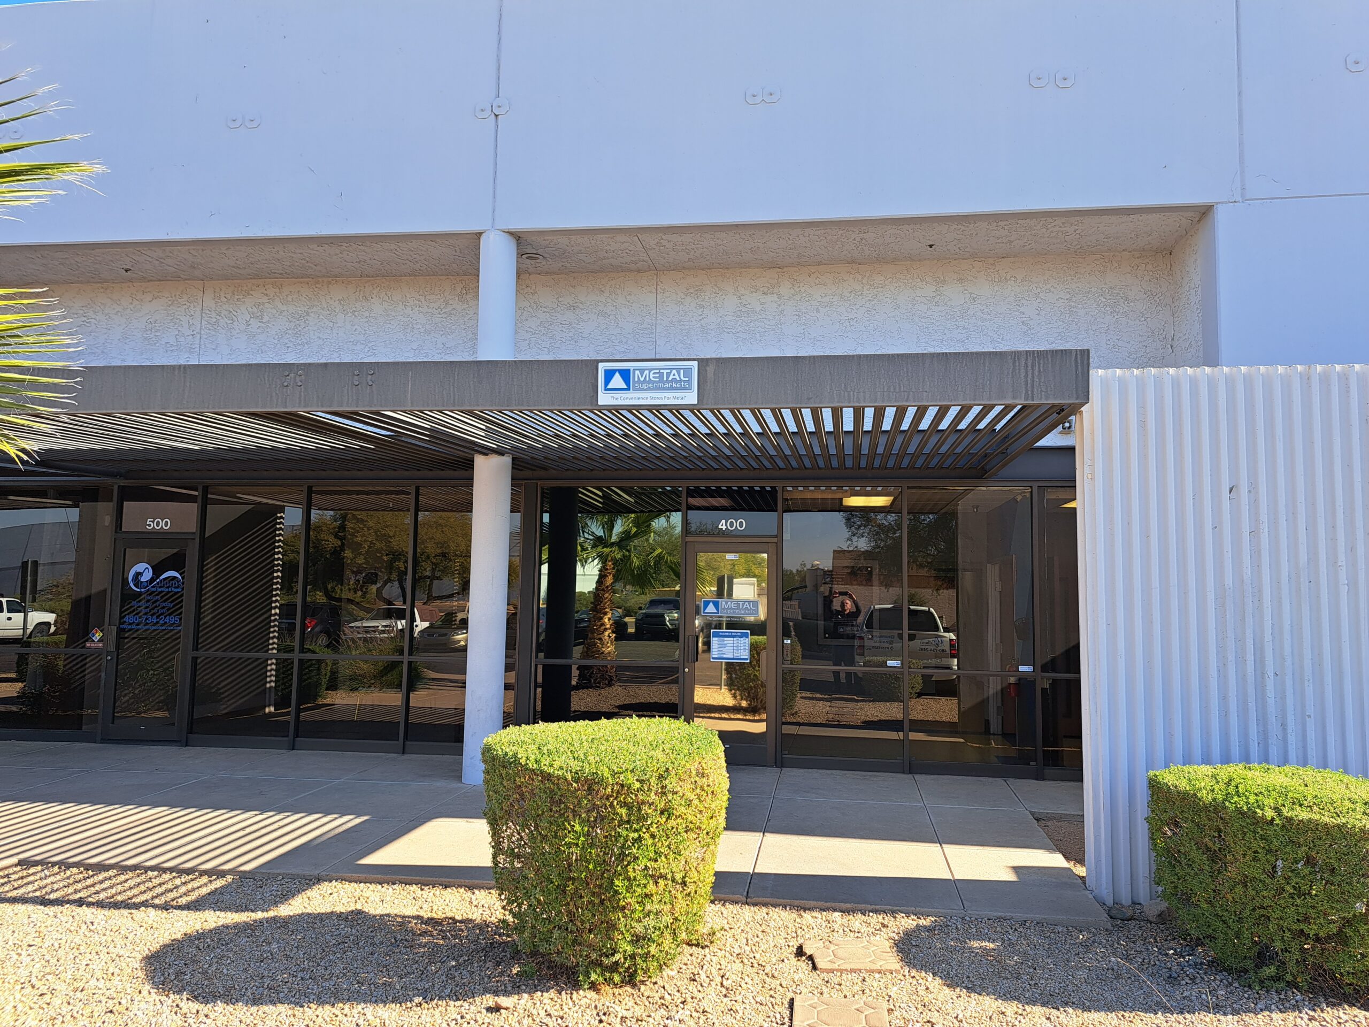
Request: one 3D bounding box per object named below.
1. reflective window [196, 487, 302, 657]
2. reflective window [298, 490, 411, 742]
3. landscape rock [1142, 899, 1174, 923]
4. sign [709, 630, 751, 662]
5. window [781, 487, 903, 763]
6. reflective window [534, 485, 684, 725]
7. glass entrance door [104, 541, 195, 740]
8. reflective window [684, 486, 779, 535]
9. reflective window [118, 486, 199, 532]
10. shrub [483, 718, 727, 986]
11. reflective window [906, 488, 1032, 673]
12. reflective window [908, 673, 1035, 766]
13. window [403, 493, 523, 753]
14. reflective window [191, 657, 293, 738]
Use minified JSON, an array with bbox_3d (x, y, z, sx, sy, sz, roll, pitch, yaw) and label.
[{"bbox_3d":[-4.560,0.611,9.974,1.116,1.772,0.060,0,-5,8],"label":"reflective window"},{"bbox_3d":[-3.410,1.041,9.845,1.154,2.641,0.060,0,-5,8],"label":"reflective window"},{"bbox_3d":[2.584,2.157,5.171,0.169,0.100,0.139,0,-5,8],"label":"landscape rock"},{"bbox_3d":[0.447,1.290,9.242,0.388,0.308,0.010,0,-5,8],"label":"sign"},{"bbox_3d":[1.524,1.061,9.191,1.156,2.656,0.060,0,-5,8],"label":"window"},{"bbox_3d":[-0.765,1.050,9.495,1.467,2.653,0.060,0,-5,8],"label":"reflective window"},{"bbox_3d":[-5.670,1.336,10.055,0.916,2.130,0.050,0,-5,8],"label":"glass entrance door"},{"bbox_3d":[0.465,-0.017,9.431,0.906,0.501,0.060,0,-5,8],"label":"reflective window"},{"bbox_3d":[-5.664,-0.037,10.243,0.910,0.504,0.060,0,-5,8],"label":"reflective window"},{"bbox_3d":[-0.398,1.588,4.691,1.144,1.084,1.144,0,-5,8],"label":"shrub"},{"bbox_3d":[2.690,0.629,9.005,1.163,1.753,0.060,0,-5,8],"label":"reflective window"},{"bbox_3d":[2.682,1.926,8.885,1.166,0.860,0.060,0,-5,8],"label":"reflective window"},{"bbox_3d":[-2.236,1.020,9.626,1.149,2.604,0.060,0,-5,8],"label":"window"},{"bbox_3d":[-4.587,1.912,9.857,1.121,0.823,0.060,0,-5,8],"label":"reflective window"}]

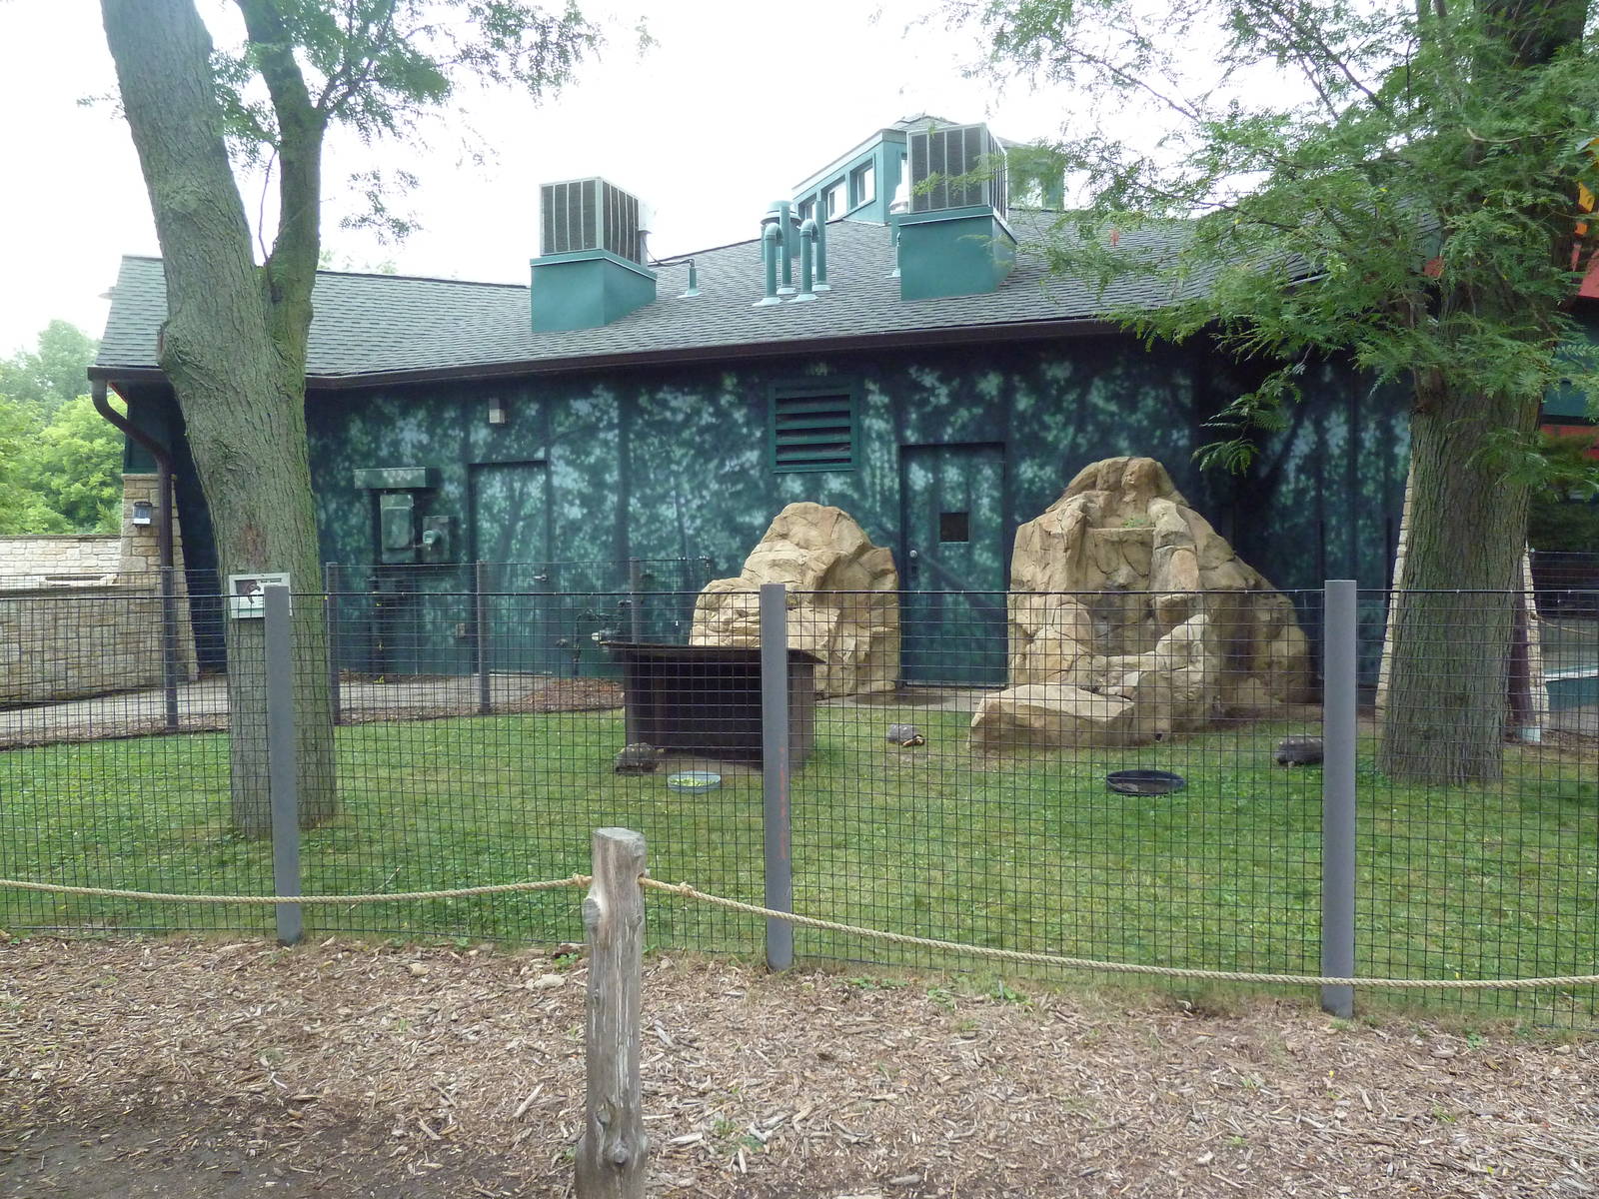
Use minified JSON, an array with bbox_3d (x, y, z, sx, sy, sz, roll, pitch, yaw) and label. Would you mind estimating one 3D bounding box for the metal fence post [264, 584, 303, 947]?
[{"bbox_3d":[-1.999,0.642,4.460,0.088,1.386,0.088,-2,3,-24],"label":"metal fence post"}]

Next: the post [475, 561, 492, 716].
[{"bbox_3d":[-2.754,0.338,10.100,0.088,1.354,0.088,-2,3,-15],"label":"post"}]

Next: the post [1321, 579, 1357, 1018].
[{"bbox_3d":[1.660,0.611,3.550,0.088,1.347,0.088,0,3,25],"label":"post"}]

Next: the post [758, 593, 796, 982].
[{"bbox_3d":[-0.079,0.628,4.080,0.088,1.368,0.088,-1,3,-1],"label":"post"}]

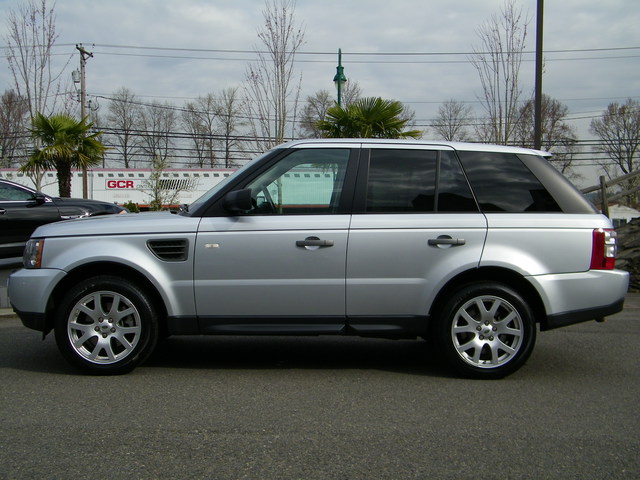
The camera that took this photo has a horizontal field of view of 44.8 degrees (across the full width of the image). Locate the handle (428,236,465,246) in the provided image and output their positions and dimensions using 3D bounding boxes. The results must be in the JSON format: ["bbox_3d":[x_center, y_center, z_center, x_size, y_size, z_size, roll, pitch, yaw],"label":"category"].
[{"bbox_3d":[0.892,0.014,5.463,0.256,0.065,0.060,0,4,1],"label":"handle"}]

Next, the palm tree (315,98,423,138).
[{"bbox_3d":[0.980,-1.325,15.604,2.116,3.087,2.116,0,4,0],"label":"palm tree"}]

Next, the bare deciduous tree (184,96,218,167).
[{"bbox_3d":[-12.032,-8.915,78.386,3.797,11.427,3.797,0,4,0],"label":"bare deciduous tree"}]

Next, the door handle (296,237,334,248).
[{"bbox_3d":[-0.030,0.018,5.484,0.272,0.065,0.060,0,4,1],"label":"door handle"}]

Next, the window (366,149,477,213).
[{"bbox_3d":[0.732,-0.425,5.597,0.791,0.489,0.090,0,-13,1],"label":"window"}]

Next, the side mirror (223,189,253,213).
[{"bbox_3d":[-0.579,-0.277,5.447,0.180,0.172,0.240,0,4,1],"label":"side mirror"}]

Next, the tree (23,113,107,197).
[{"bbox_3d":[-5.930,-1.472,18.100,1.947,2.974,1.947,0,4,0],"label":"tree"}]

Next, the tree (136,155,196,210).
[{"bbox_3d":[-4.157,-1.245,21.072,1.514,2.139,1.514,0,4,0],"label":"tree"}]

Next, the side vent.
[{"bbox_3d":[-1.087,0.075,5.543,0.305,0.172,0.050,0,4,1],"label":"side vent"}]

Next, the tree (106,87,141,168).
[{"bbox_3d":[-19.769,-9.338,78.411,3.586,12.190,3.586,0,4,0],"label":"tree"}]

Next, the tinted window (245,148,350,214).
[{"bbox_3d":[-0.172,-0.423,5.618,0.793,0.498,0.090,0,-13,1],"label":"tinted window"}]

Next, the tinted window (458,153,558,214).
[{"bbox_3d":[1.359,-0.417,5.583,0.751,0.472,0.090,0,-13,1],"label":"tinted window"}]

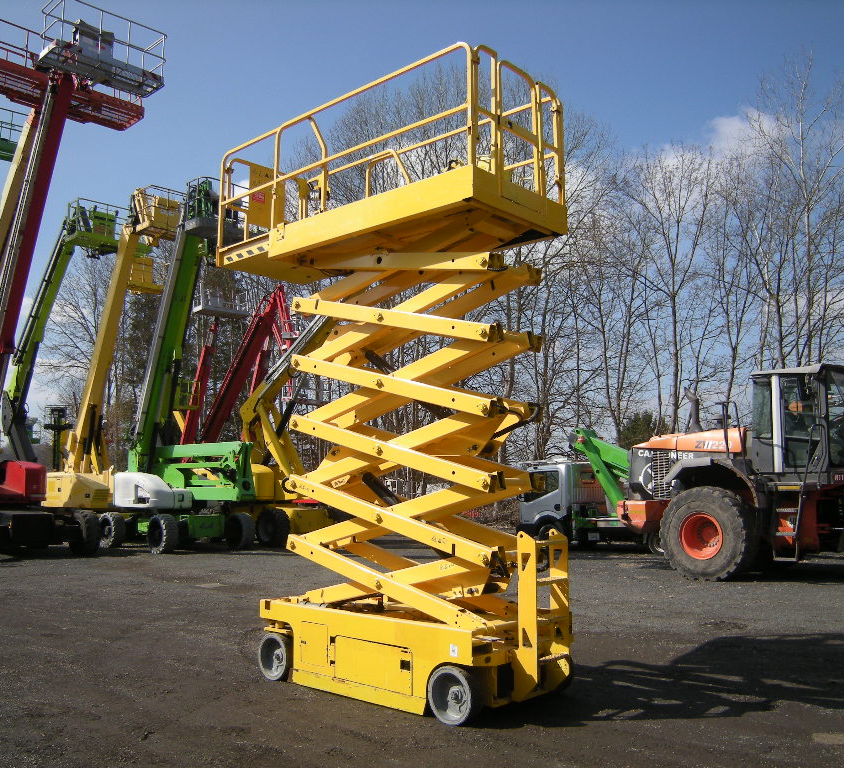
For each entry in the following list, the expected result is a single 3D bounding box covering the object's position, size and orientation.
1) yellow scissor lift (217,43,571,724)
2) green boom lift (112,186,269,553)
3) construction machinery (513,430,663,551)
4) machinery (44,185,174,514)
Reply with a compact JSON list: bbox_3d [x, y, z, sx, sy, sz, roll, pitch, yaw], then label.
[{"bbox_3d":[-0.356,0.051,7.115,3.260,4.800,1.240,-6,-9,41],"label":"yellow scissor lift"},{"bbox_3d":[-5.686,-0.441,20.332,5.100,8.900,2.300,-6,-9,41],"label":"green boom lift"},{"bbox_3d":[5.424,2.673,21.053,2.100,2.950,6.100,6,-9,-42],"label":"construction machinery"},{"bbox_3d":[-8.323,-0.268,21.826,5.600,8.900,2.400,-6,-9,41],"label":"machinery"}]

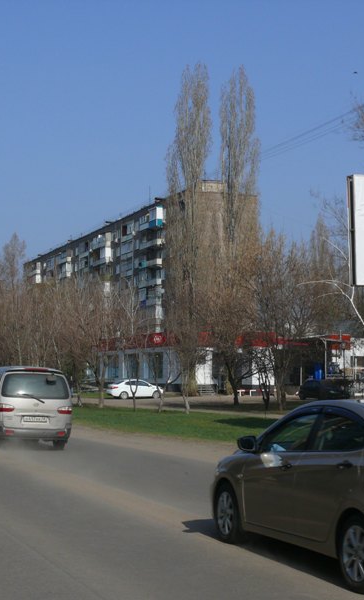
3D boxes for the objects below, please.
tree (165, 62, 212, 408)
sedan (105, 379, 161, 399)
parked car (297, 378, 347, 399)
[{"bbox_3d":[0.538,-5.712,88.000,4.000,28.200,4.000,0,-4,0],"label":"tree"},{"bbox_3d":[-3.528,6.688,79.800,4.370,1.470,1.700,1,-4,-19],"label":"sedan"},{"bbox_3d":[10.044,6.398,76.000,1.750,1.520,4.200,2,-5,-25],"label":"parked car"}]

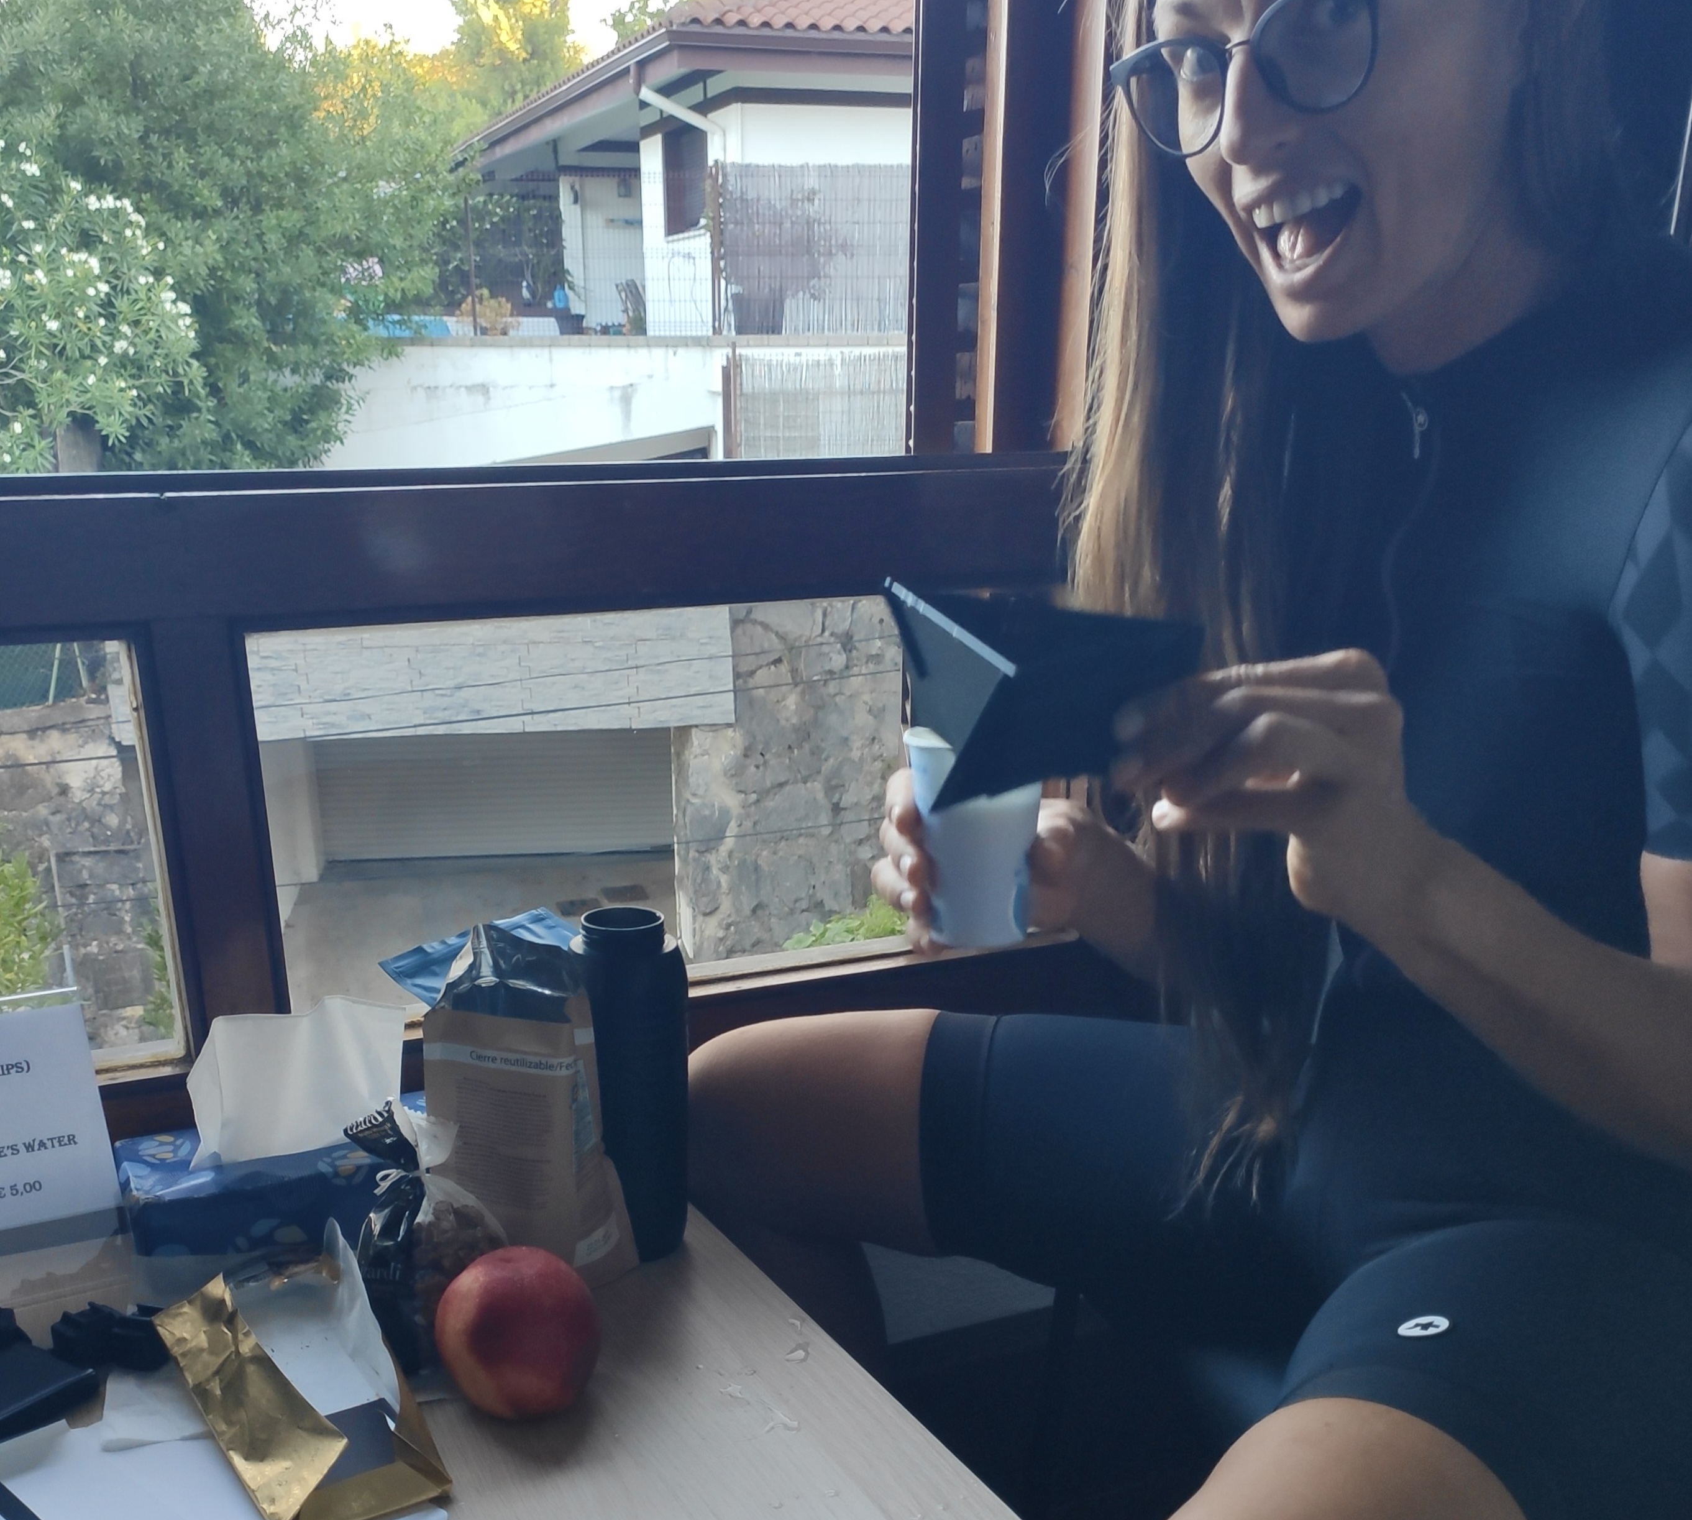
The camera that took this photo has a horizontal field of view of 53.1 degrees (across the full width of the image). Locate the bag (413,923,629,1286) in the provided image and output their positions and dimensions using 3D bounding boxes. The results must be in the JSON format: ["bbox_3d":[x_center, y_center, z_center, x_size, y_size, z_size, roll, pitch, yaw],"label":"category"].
[{"bbox_3d":[-0.195,0.209,1.061,0.113,0.218,0.066,3,13,12],"label":"bag"}]

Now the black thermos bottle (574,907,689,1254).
[{"bbox_3d":[-0.138,0.204,1.086,0.080,0.217,0.080,0,13,0],"label":"black thermos bottle"}]

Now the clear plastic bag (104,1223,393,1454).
[{"bbox_3d":[-0.356,0.339,1.015,0.155,0.050,0.135,-4,12,-22],"label":"clear plastic bag"}]

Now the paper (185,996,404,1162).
[{"bbox_3d":[-0.360,0.210,1.115,0.138,0.102,0.045,-4,14,-20],"label":"paper"}]

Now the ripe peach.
[{"bbox_3d":[-0.178,0.310,0.916,0.087,0.087,0.087,0,13,0],"label":"ripe peach"}]

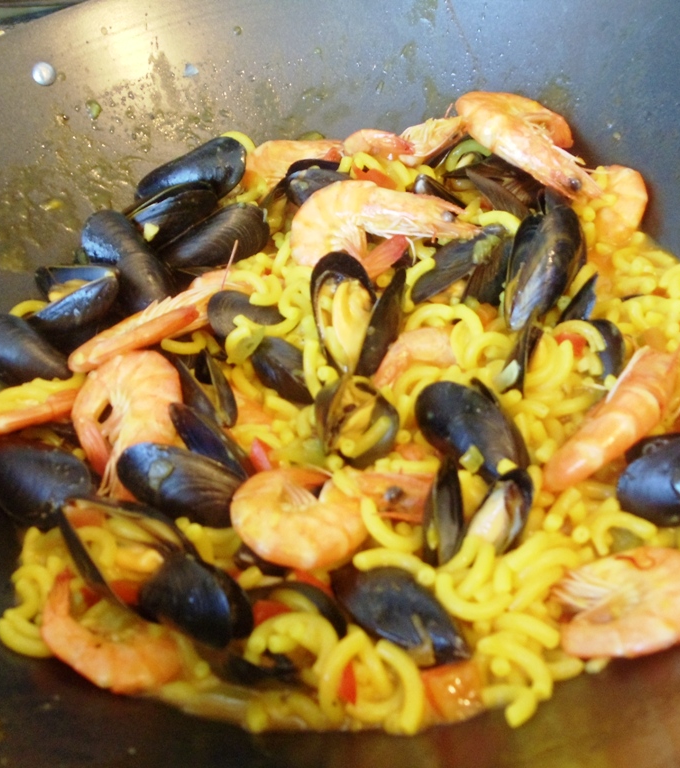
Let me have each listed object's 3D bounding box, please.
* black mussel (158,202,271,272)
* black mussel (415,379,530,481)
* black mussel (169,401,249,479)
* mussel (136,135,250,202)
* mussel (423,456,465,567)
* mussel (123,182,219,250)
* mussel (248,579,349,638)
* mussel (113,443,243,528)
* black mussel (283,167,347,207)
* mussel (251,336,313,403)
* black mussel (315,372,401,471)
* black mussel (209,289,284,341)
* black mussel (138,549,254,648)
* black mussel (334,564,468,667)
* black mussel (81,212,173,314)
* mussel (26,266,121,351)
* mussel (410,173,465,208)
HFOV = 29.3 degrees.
[{"bbox_3d":[-0.060,-0.070,0.625,0.056,0.023,0.029,-25,43,-6],"label":"black mussel"},{"bbox_3d":[0.049,0.019,0.498,0.030,0.024,0.057,-34,58,-24],"label":"black mussel"},{"bbox_3d":[-0.053,0.024,0.520,0.022,0.026,0.052,-36,58,-26],"label":"black mussel"},{"bbox_3d":[-0.075,-0.107,0.655,0.059,0.023,0.029,-22,39,15],"label":"mussel"},{"bbox_3d":[0.035,0.043,0.440,0.015,0.021,0.045,-2,52,8],"label":"mussel"},{"bbox_3d":[-0.076,-0.075,0.585,0.046,0.020,0.025,-28,72,-13],"label":"mussel"},{"bbox_3d":[-0.015,0.075,0.420,0.041,0.015,0.024,14,56,17],"label":"mussel"},{"bbox_3d":[-0.056,0.037,0.465,0.057,0.021,0.027,17,58,16],"label":"mussel"},{"bbox_3d":[-0.006,-0.094,0.640,0.050,0.023,0.028,1,43,9],"label":"black mussel"},{"bbox_3d":[-0.021,-0.004,0.510,0.023,0.017,0.046,-34,54,-18],"label":"mussel"},{"bbox_3d":[0.005,0.015,0.522,0.034,0.025,0.047,6,50,19],"label":"black mussel"},{"bbox_3d":[-0.037,-0.028,0.530,0.038,0.017,0.024,14,55,18],"label":"black mussel"},{"bbox_3d":[-0.051,0.075,0.466,0.034,0.025,0.049,-33,69,-23],"label":"black mussel"},{"bbox_3d":[0.021,0.079,0.445,0.055,0.022,0.027,29,54,25],"label":"black mussel"},{"bbox_3d":[-0.093,-0.053,0.565,0.028,0.022,0.061,-35,79,-14],"label":"black mussel"},{"bbox_3d":[-0.118,-0.037,0.590,0.048,0.028,0.036,-24,39,14],"label":"mussel"},{"bbox_3d":[0.051,-0.088,0.622,0.048,0.023,0.024,25,51,15],"label":"mussel"}]

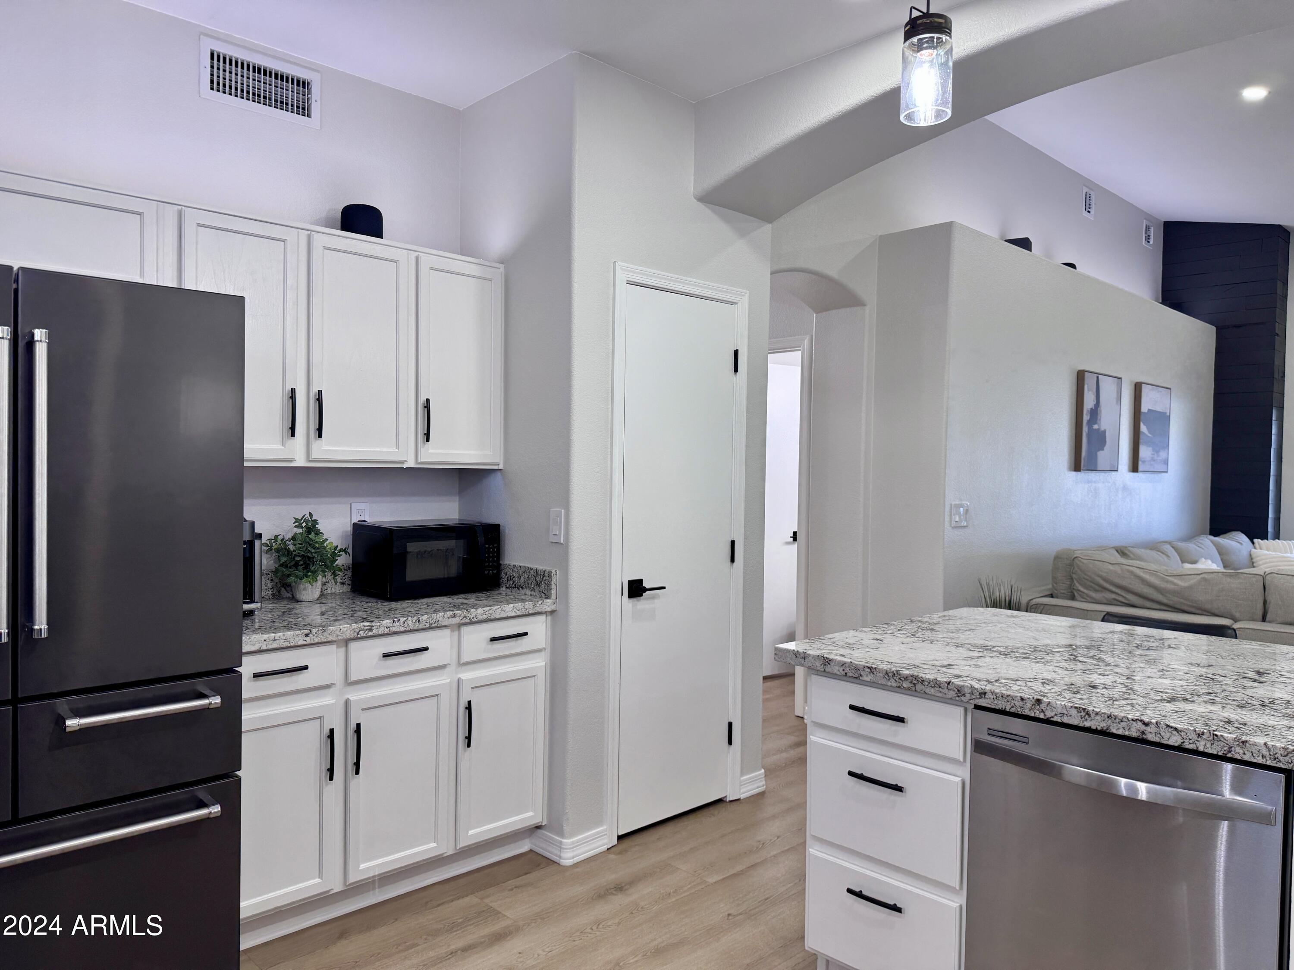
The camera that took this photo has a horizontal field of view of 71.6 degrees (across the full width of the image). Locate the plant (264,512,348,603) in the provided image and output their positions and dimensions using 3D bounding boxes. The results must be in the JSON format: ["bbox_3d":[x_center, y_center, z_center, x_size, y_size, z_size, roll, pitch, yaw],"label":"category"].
[{"bbox_3d":[-1.166,0.248,3.051,0.250,0.305,0.230,0,1,-44],"label":"plant"}]

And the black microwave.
[{"bbox_3d":[-0.807,0.273,3.330,0.445,0.254,0.320,0,1,-44],"label":"black microwave"}]

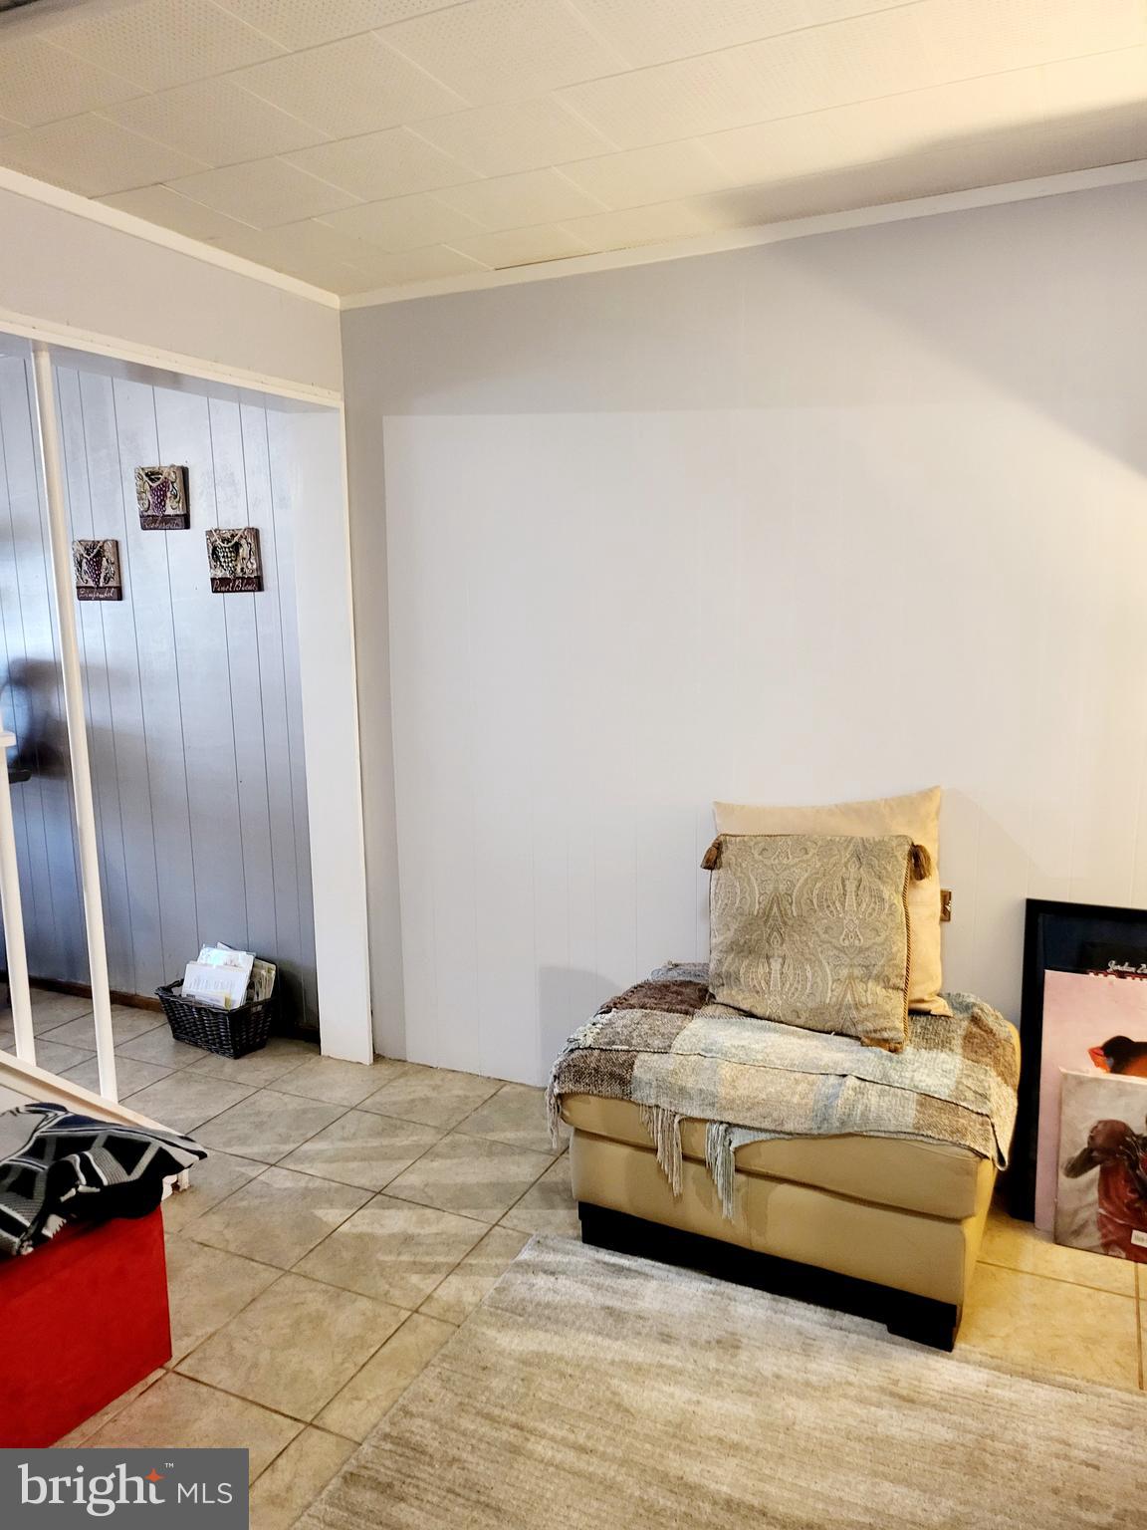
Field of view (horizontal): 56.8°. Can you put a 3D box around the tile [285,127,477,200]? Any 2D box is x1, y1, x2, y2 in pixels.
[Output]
[{"bbox_3d":[-0.384,-1.215,2.148,0.305,0.015,0.302,3,10,25],"label":"tile"}]

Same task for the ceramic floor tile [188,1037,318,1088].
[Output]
[{"bbox_3d":[-1.014,0.945,3.418,0.330,0.010,0.330,3,10,25],"label":"ceramic floor tile"}]

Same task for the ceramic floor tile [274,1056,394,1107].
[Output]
[{"bbox_3d":[-0.728,0.978,3.312,0.333,0.010,0.325,3,10,25],"label":"ceramic floor tile"}]

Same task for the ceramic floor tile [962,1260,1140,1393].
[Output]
[{"bbox_3d":[0.951,1.132,2.145,0.333,0.010,0.333,3,10,25],"label":"ceramic floor tile"}]

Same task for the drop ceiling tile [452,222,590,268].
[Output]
[{"bbox_3d":[-0.132,-1.301,2.664,0.305,0.015,0.255,3,10,25],"label":"drop ceiling tile"}]

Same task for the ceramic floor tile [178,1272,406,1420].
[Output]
[{"bbox_3d":[-0.551,1.157,2.127,0.333,0.010,0.333,3,10,25],"label":"ceramic floor tile"}]

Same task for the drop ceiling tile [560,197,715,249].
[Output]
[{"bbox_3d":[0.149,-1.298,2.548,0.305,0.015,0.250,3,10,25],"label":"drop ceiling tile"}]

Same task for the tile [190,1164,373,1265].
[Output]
[{"bbox_3d":[-0.702,1.078,2.543,0.330,0.010,0.330,3,10,25],"label":"tile"}]

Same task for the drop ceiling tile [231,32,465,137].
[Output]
[{"bbox_3d":[-0.382,-1.173,1.834,0.305,0.015,0.305,3,10,25],"label":"drop ceiling tile"}]

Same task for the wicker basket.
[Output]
[{"bbox_3d":[-1.190,0.849,3.554,0.375,0.185,0.195,5,10,32],"label":"wicker basket"}]

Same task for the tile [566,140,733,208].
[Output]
[{"bbox_3d":[0.159,-1.236,2.220,0.305,0.015,0.302,3,10,25],"label":"tile"}]

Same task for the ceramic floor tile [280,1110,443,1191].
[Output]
[{"bbox_3d":[-0.566,1.043,2.872,0.333,0.010,0.333,3,10,25],"label":"ceramic floor tile"}]

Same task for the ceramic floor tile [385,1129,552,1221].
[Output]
[{"bbox_3d":[-0.258,1.048,2.701,0.330,0.010,0.330,3,10,25],"label":"ceramic floor tile"}]

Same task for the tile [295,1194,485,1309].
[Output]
[{"bbox_3d":[-0.407,1.109,2.428,0.333,0.010,0.333,3,10,25],"label":"tile"}]

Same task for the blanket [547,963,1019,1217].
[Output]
[{"bbox_3d":[0.496,0.762,2.436,0.950,0.300,0.630,3,10,25],"label":"blanket"}]

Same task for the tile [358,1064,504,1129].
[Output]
[{"bbox_3d":[-0.423,0.995,3.170,0.333,0.010,0.328,3,10,25],"label":"tile"}]

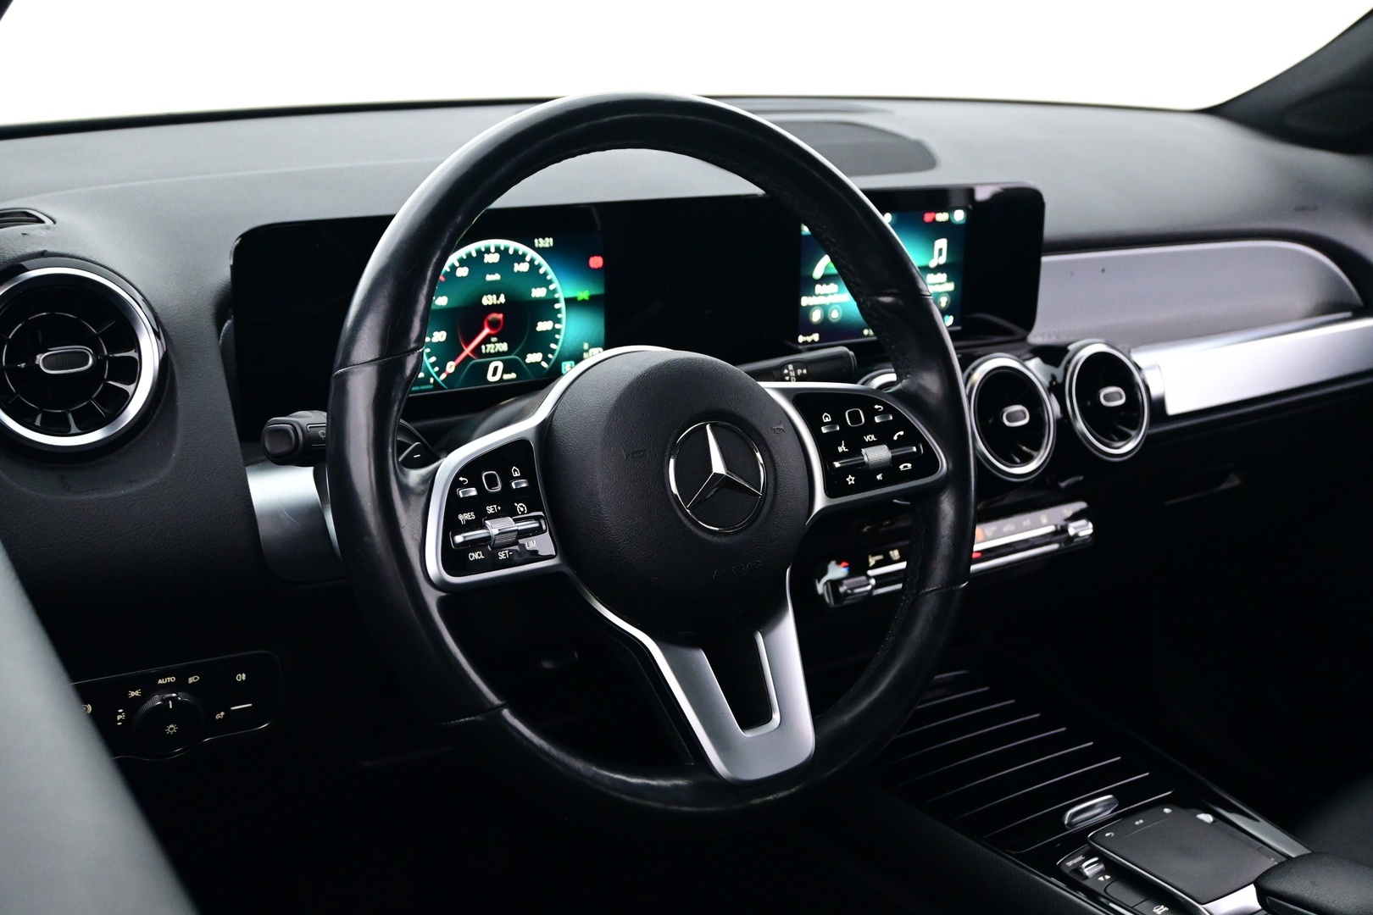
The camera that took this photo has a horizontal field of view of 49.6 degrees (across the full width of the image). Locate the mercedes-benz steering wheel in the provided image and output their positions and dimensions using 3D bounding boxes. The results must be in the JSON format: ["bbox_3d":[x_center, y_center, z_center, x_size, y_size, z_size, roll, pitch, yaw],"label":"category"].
[{"bbox_3d":[-0.003,0.001,0.753,0.374,0.374,0.095,-9,-1,-33],"label":"mercedes-benz steering wheel"}]

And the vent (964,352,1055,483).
[{"bbox_3d":[0.226,-0.028,1.076,0.090,0.090,0.040,-11,-2,-36],"label":"vent"}]

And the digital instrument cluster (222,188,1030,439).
[{"bbox_3d":[0.003,-0.116,1.009,0.635,0.120,0.038,-9,18,-33],"label":"digital instrument cluster"}]

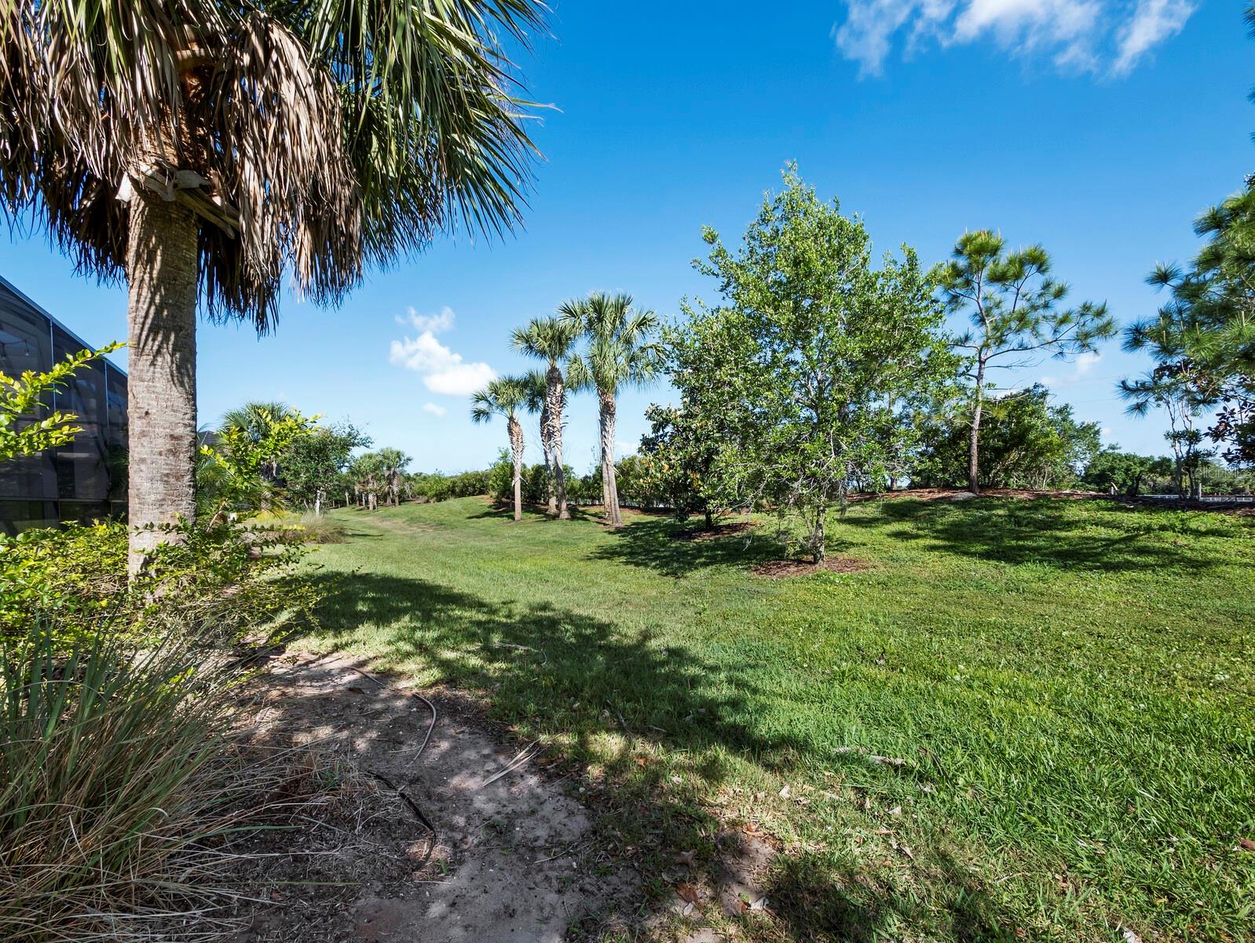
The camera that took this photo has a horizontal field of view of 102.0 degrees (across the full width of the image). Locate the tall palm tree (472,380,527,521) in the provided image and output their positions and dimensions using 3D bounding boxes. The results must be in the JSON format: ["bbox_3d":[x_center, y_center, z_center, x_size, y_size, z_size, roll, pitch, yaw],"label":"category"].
[{"bbox_3d":[-4.789,-0.825,19.000,2.090,5.390,2.020,-1,0,0],"label":"tall palm tree"}]

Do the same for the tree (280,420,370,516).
[{"bbox_3d":[-15.491,-0.176,26.000,4.530,4.870,4.390,-1,0,0],"label":"tree"}]

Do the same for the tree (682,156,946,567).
[{"bbox_3d":[3.467,-1.987,9.400,5.000,7.310,4.850,-1,0,0],"label":"tree"}]

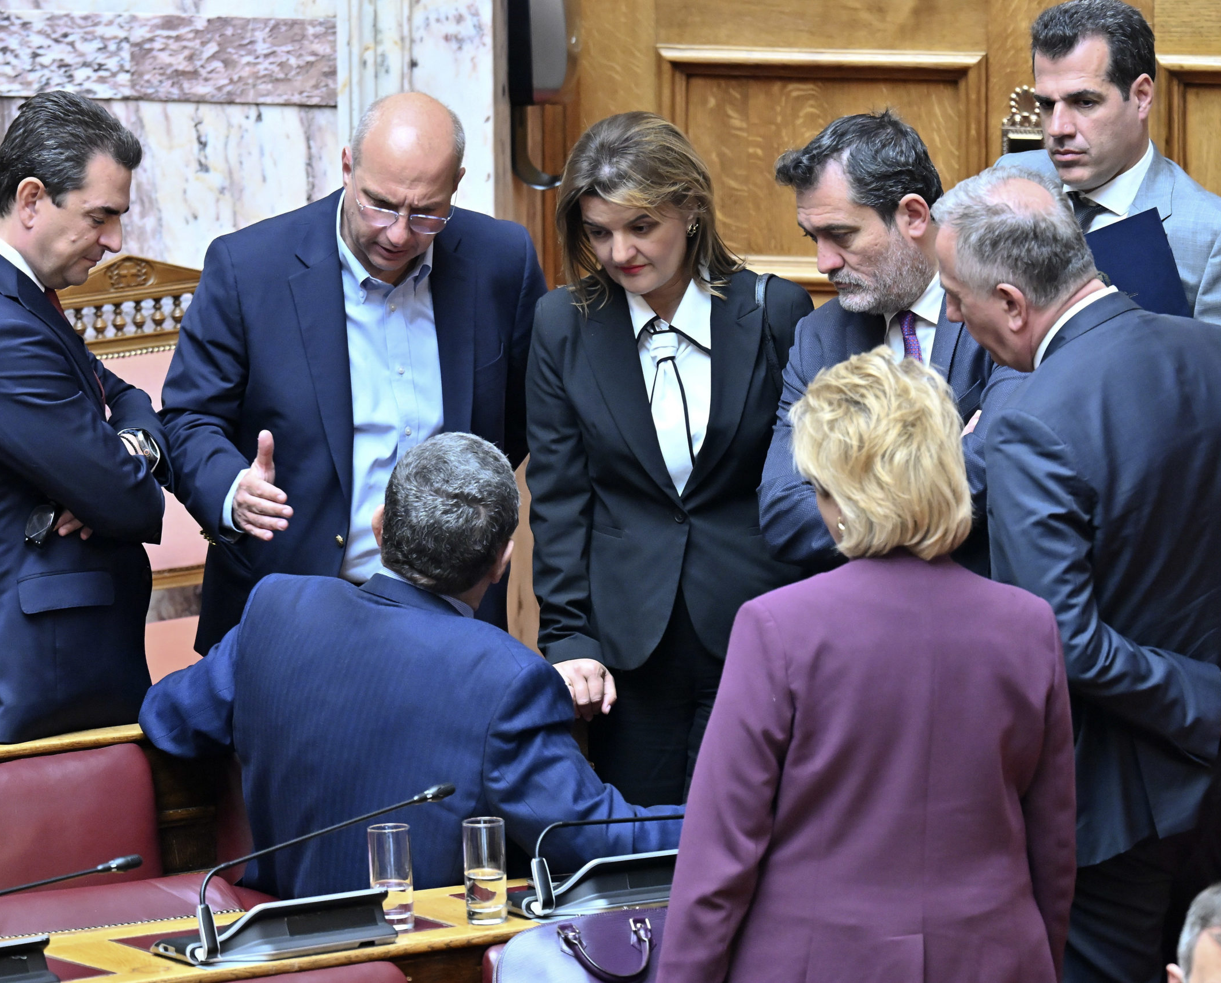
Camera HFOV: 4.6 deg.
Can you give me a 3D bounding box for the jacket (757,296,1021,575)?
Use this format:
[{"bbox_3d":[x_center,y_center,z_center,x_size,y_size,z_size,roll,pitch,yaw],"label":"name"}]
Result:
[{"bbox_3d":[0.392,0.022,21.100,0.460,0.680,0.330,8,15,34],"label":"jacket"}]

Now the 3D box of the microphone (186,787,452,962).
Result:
[{"bbox_3d":[-0.376,0.499,19.800,0.355,0.205,0.045,-2,12,-10],"label":"microphone"}]

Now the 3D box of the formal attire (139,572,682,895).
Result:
[{"bbox_3d":[-0.258,0.378,20.250,0.740,0.600,0.460,2,12,12],"label":"formal attire"}]

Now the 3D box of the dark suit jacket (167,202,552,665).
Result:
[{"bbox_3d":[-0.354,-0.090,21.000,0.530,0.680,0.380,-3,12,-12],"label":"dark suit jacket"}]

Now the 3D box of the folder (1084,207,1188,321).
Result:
[{"bbox_3d":[0.709,-0.212,21.400,0.235,0.315,0.020,-14,5,27],"label":"folder"}]

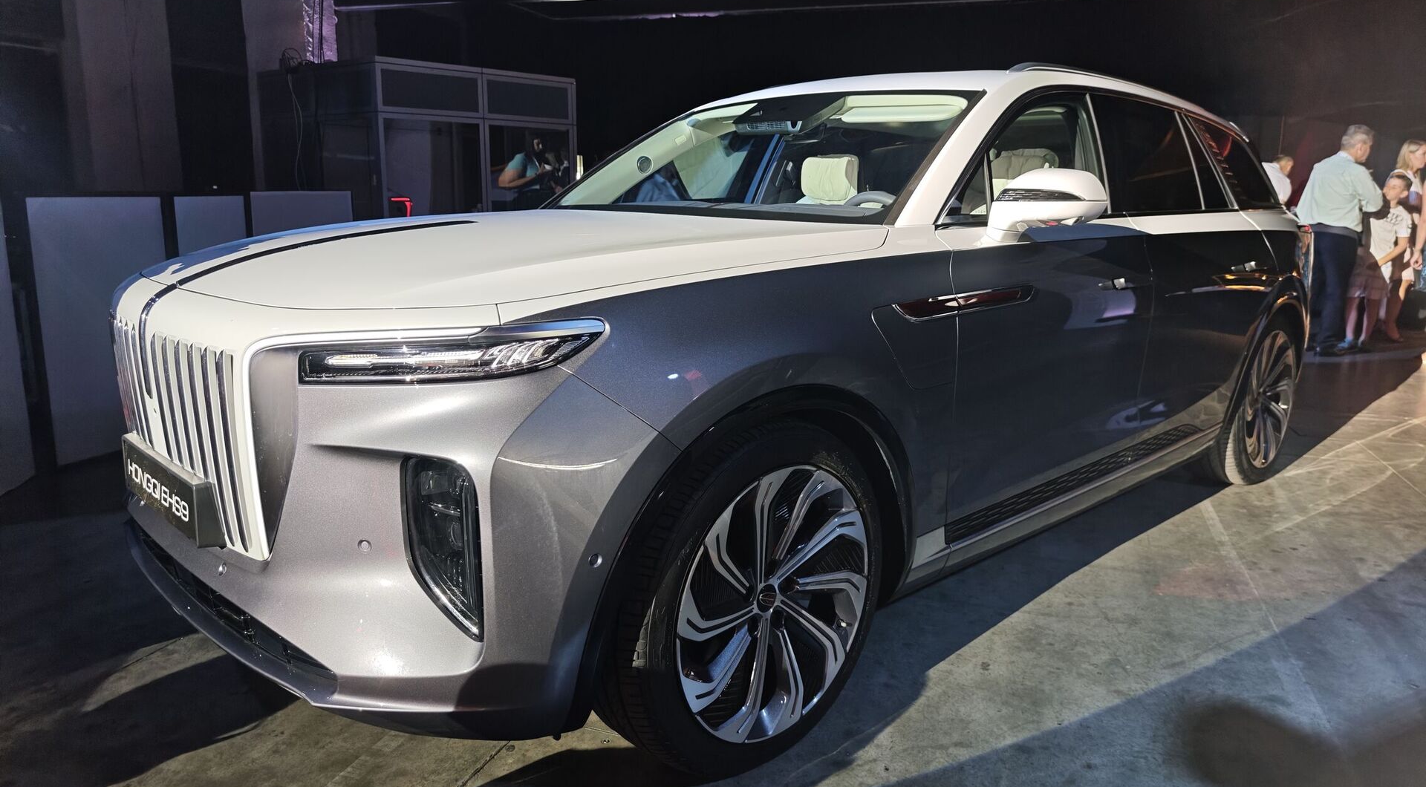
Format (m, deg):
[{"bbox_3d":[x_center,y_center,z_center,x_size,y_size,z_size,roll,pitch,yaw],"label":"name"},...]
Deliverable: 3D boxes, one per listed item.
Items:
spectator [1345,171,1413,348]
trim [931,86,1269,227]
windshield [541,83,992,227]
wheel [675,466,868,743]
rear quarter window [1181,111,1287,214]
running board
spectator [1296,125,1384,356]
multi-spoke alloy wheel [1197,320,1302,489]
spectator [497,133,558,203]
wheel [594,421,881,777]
[{"bbox_3d":[5.594,-1.120,7.971,0.360,1.420,0.420,-3,13,-14],"label":"spectator"},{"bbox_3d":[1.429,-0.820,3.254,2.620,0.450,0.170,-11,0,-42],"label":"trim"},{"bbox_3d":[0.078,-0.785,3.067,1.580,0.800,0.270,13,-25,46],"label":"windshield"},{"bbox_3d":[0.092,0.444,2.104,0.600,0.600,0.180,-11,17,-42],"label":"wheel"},{"bbox_3d":[2.171,-0.965,3.955,0.150,0.410,0.800,-10,2,44],"label":"rear quarter window"},{"bbox_3d":[1.227,0.292,3.122,2.080,0.190,0.140,-11,16,-42],"label":"running board"},{"bbox_3d":[5.007,-1.199,7.510,0.420,1.760,0.560,-3,13,-14],"label":"spectator"},{"bbox_3d":[2.337,0.009,4.213,0.770,0.770,0.275,-11,16,-42],"label":"multi-spoke alloy wheel"},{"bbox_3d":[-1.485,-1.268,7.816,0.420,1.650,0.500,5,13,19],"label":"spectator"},{"bbox_3d":[0.061,0.438,2.137,0.770,0.770,0.275,-11,17,-42],"label":"wheel"}]

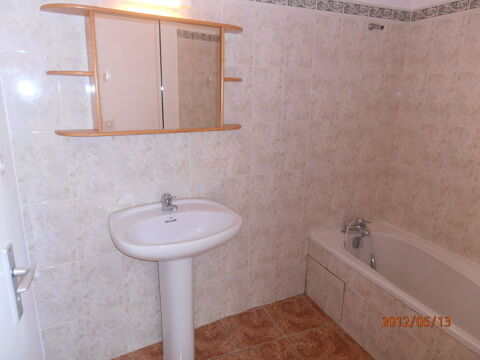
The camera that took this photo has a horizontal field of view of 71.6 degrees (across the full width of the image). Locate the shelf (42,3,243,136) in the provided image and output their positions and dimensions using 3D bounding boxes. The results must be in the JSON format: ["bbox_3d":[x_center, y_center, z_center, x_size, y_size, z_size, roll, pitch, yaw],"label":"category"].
[{"bbox_3d":[-0.376,-0.487,1.581,0.933,0.505,0.145,-8,17,-30],"label":"shelf"}]

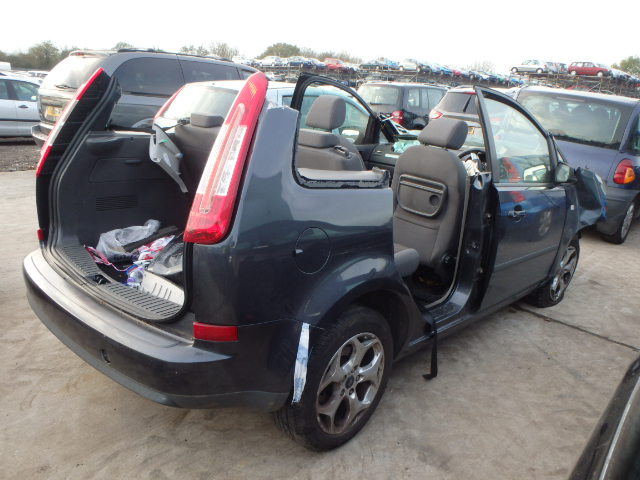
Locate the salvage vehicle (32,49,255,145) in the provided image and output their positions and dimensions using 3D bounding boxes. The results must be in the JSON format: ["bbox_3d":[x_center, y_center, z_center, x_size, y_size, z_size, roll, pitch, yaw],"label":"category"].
[{"bbox_3d":[-2.506,-2.409,9.811,1.970,1.780,4.900,15,20,34],"label":"salvage vehicle"}]

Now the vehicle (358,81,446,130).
[{"bbox_3d":[2.913,-4.021,16.505,1.790,1.740,4.400,15,20,34],"label":"vehicle"}]

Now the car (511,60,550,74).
[{"bbox_3d":[21.448,-17.711,53.000,4.150,1.400,1.680,13,19,31],"label":"car"}]

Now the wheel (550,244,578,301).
[{"bbox_3d":[1.882,0.239,4.149,0.170,0.455,0.455,17,20,37],"label":"wheel"}]

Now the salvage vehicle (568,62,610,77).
[{"bbox_3d":[26.451,-16.796,51.000,4.300,1.450,1.700,13,19,31],"label":"salvage vehicle"}]

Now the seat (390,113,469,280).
[{"bbox_3d":[0.826,-0.262,3.421,0.520,1.080,0.800,18,21,40],"label":"seat"}]

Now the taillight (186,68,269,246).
[{"bbox_3d":[-0.292,-0.259,1.705,0.170,0.620,0.150,18,-7,20],"label":"taillight"}]

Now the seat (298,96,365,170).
[{"bbox_3d":[0.164,-0.452,3.723,0.520,1.080,0.780,18,21,40],"label":"seat"}]

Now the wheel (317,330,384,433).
[{"bbox_3d":[0.086,0.591,2.260,0.170,0.455,0.455,18,21,40],"label":"wheel"}]

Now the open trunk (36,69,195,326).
[{"bbox_3d":[-0.702,-0.267,2.279,1.250,0.900,0.700,18,21,40],"label":"open trunk"}]

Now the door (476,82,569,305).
[{"bbox_3d":[1.232,-0.237,3.189,0.220,1.220,1.230,18,21,40],"label":"door"}]

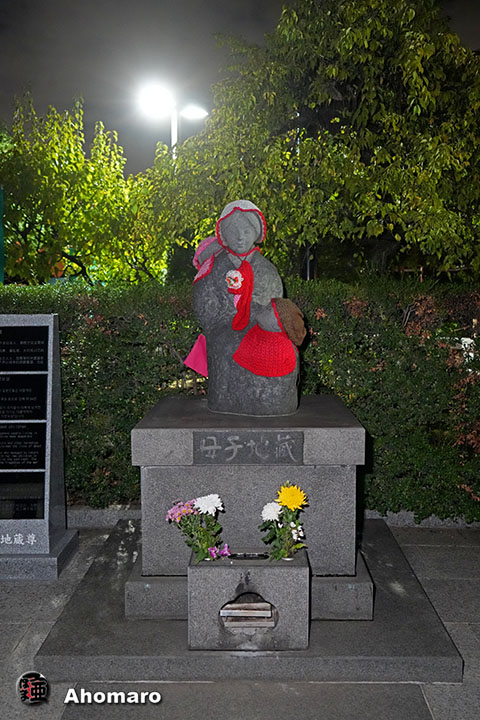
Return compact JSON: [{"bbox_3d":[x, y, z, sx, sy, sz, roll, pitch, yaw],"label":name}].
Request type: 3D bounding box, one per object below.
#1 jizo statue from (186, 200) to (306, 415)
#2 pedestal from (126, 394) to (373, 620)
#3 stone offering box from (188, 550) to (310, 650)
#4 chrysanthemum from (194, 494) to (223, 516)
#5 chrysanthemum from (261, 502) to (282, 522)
[{"bbox_3d":[0.033,-0.268,3.350,0.600,1.050,0.500,0,5,1],"label":"jizo statue"},{"bbox_3d":[0.051,0.681,3.429,1.099,0.855,1.077,0,5,1],"label":"pedestal"},{"bbox_3d":[0.039,0.997,2.756,0.486,0.353,0.181,0,5,1],"label":"stone offering box"},{"bbox_3d":[-0.130,0.607,2.754,0.118,0.092,0.105,0,5,1],"label":"chrysanthemum"},{"bbox_3d":[0.132,0.635,2.750,0.092,0.088,0.085,0,5,1],"label":"chrysanthemum"}]

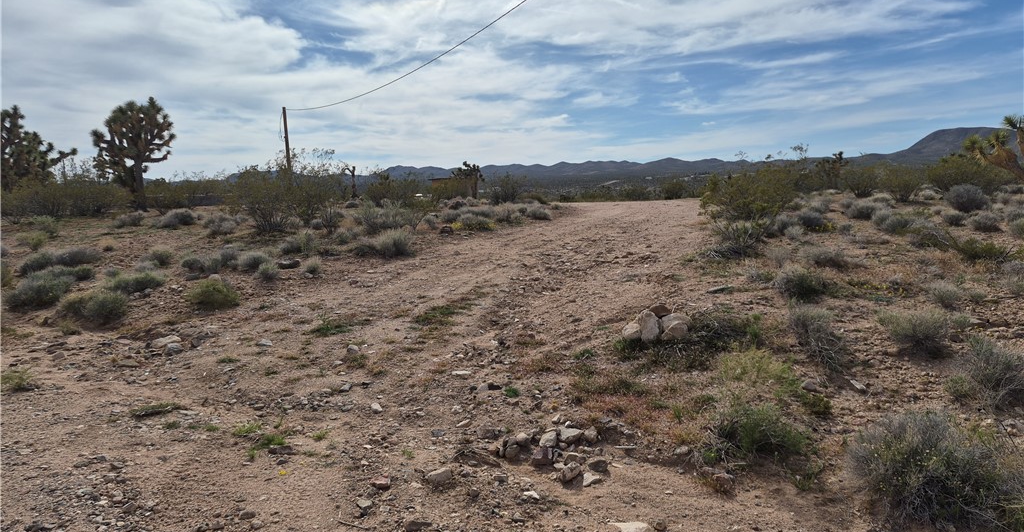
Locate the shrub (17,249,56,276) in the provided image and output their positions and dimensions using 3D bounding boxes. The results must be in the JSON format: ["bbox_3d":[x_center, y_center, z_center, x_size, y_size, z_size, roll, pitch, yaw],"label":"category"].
[{"bbox_3d":[-7.827,-0.058,11.200,0.599,0.363,0.509,-6,10,-35],"label":"shrub"}]

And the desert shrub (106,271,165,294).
[{"bbox_3d":[-5.201,0.228,9.400,0.751,0.298,0.601,-5,9,-29],"label":"desert shrub"}]

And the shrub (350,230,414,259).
[{"bbox_3d":[-2.341,-0.389,12.300,1.147,0.471,0.860,-2,8,-11],"label":"shrub"}]

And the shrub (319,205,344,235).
[{"bbox_3d":[-4.934,-1.271,18.600,0.689,0.771,0.700,0,7,0],"label":"shrub"}]

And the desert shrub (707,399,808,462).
[{"bbox_3d":[1.358,0.877,3.736,0.545,0.277,0.450,3,8,21],"label":"desert shrub"}]

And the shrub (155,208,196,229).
[{"bbox_3d":[-8.238,-1.169,16.626,0.949,0.465,0.783,-4,8,-26],"label":"shrub"}]

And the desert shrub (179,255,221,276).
[{"bbox_3d":[-5.036,-0.008,11.000,0.627,0.321,0.533,0,7,0],"label":"desert shrub"}]

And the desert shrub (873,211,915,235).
[{"bbox_3d":[8.400,-0.960,14.908,0.789,0.504,0.651,4,8,29],"label":"desert shrub"}]

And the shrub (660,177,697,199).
[{"bbox_3d":[8.320,-3.848,34.000,1.773,1.264,1.685,1,8,14],"label":"shrub"}]

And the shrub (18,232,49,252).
[{"bbox_3d":[-8.482,-0.420,12.038,0.448,0.338,0.391,-5,9,-35],"label":"shrub"}]

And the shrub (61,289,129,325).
[{"bbox_3d":[-4.663,0.452,7.600,0.760,0.370,0.699,-1,8,0],"label":"shrub"}]

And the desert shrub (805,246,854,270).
[{"bbox_3d":[5.117,-0.121,11.000,0.776,0.361,0.714,-1,8,0],"label":"desert shrub"}]

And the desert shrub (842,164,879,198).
[{"bbox_3d":[13.317,-3.229,26.000,1.300,1.299,1.300,3,9,27],"label":"desert shrub"}]

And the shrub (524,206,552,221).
[{"bbox_3d":[0.714,-1.420,18.314,0.777,0.357,0.679,0,7,2],"label":"shrub"}]

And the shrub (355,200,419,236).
[{"bbox_3d":[-3.099,-1.173,16.800,1.580,0.889,1.264,-1,8,0],"label":"shrub"}]

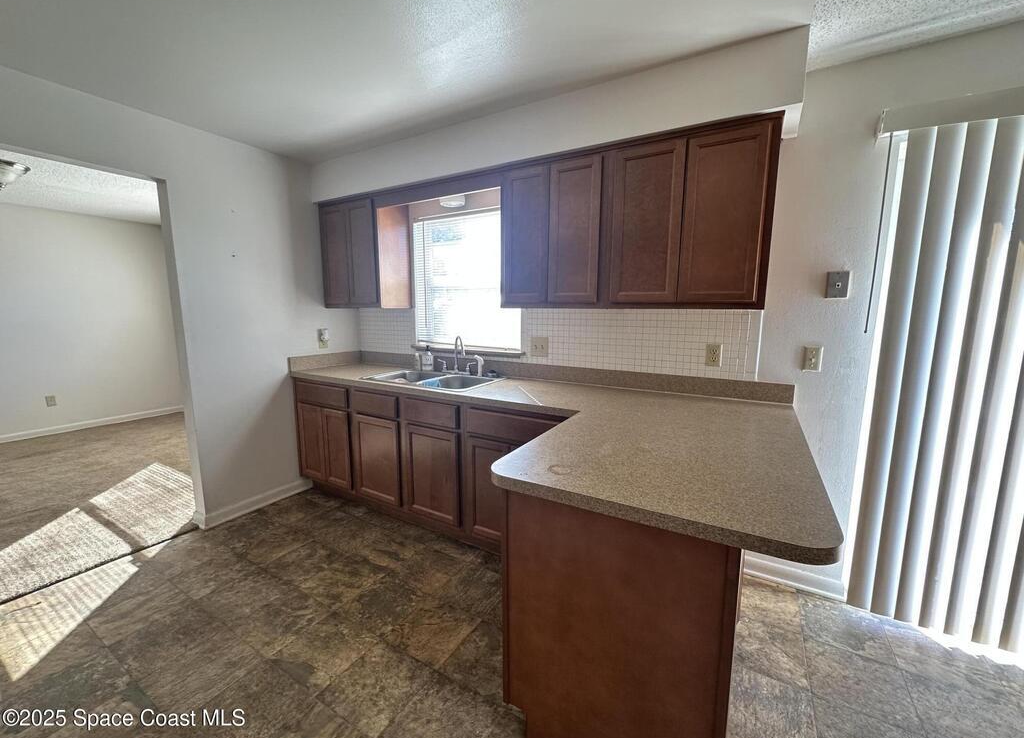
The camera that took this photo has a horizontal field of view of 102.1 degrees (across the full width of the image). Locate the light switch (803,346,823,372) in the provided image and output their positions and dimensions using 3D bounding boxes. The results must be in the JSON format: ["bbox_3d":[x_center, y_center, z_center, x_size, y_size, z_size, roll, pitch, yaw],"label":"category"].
[{"bbox_3d":[1.388,-0.044,1.912,0.072,0.116,0.010,5,9,30],"label":"light switch"}]

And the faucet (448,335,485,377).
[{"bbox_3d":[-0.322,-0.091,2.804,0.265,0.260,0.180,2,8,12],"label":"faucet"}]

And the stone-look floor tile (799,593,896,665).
[{"bbox_3d":[1.429,1.125,1.795,0.305,0.008,0.305,5,9,30],"label":"stone-look floor tile"}]

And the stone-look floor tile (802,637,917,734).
[{"bbox_3d":[1.283,1.160,1.550,0.300,0.008,0.300,5,9,30],"label":"stone-look floor tile"}]

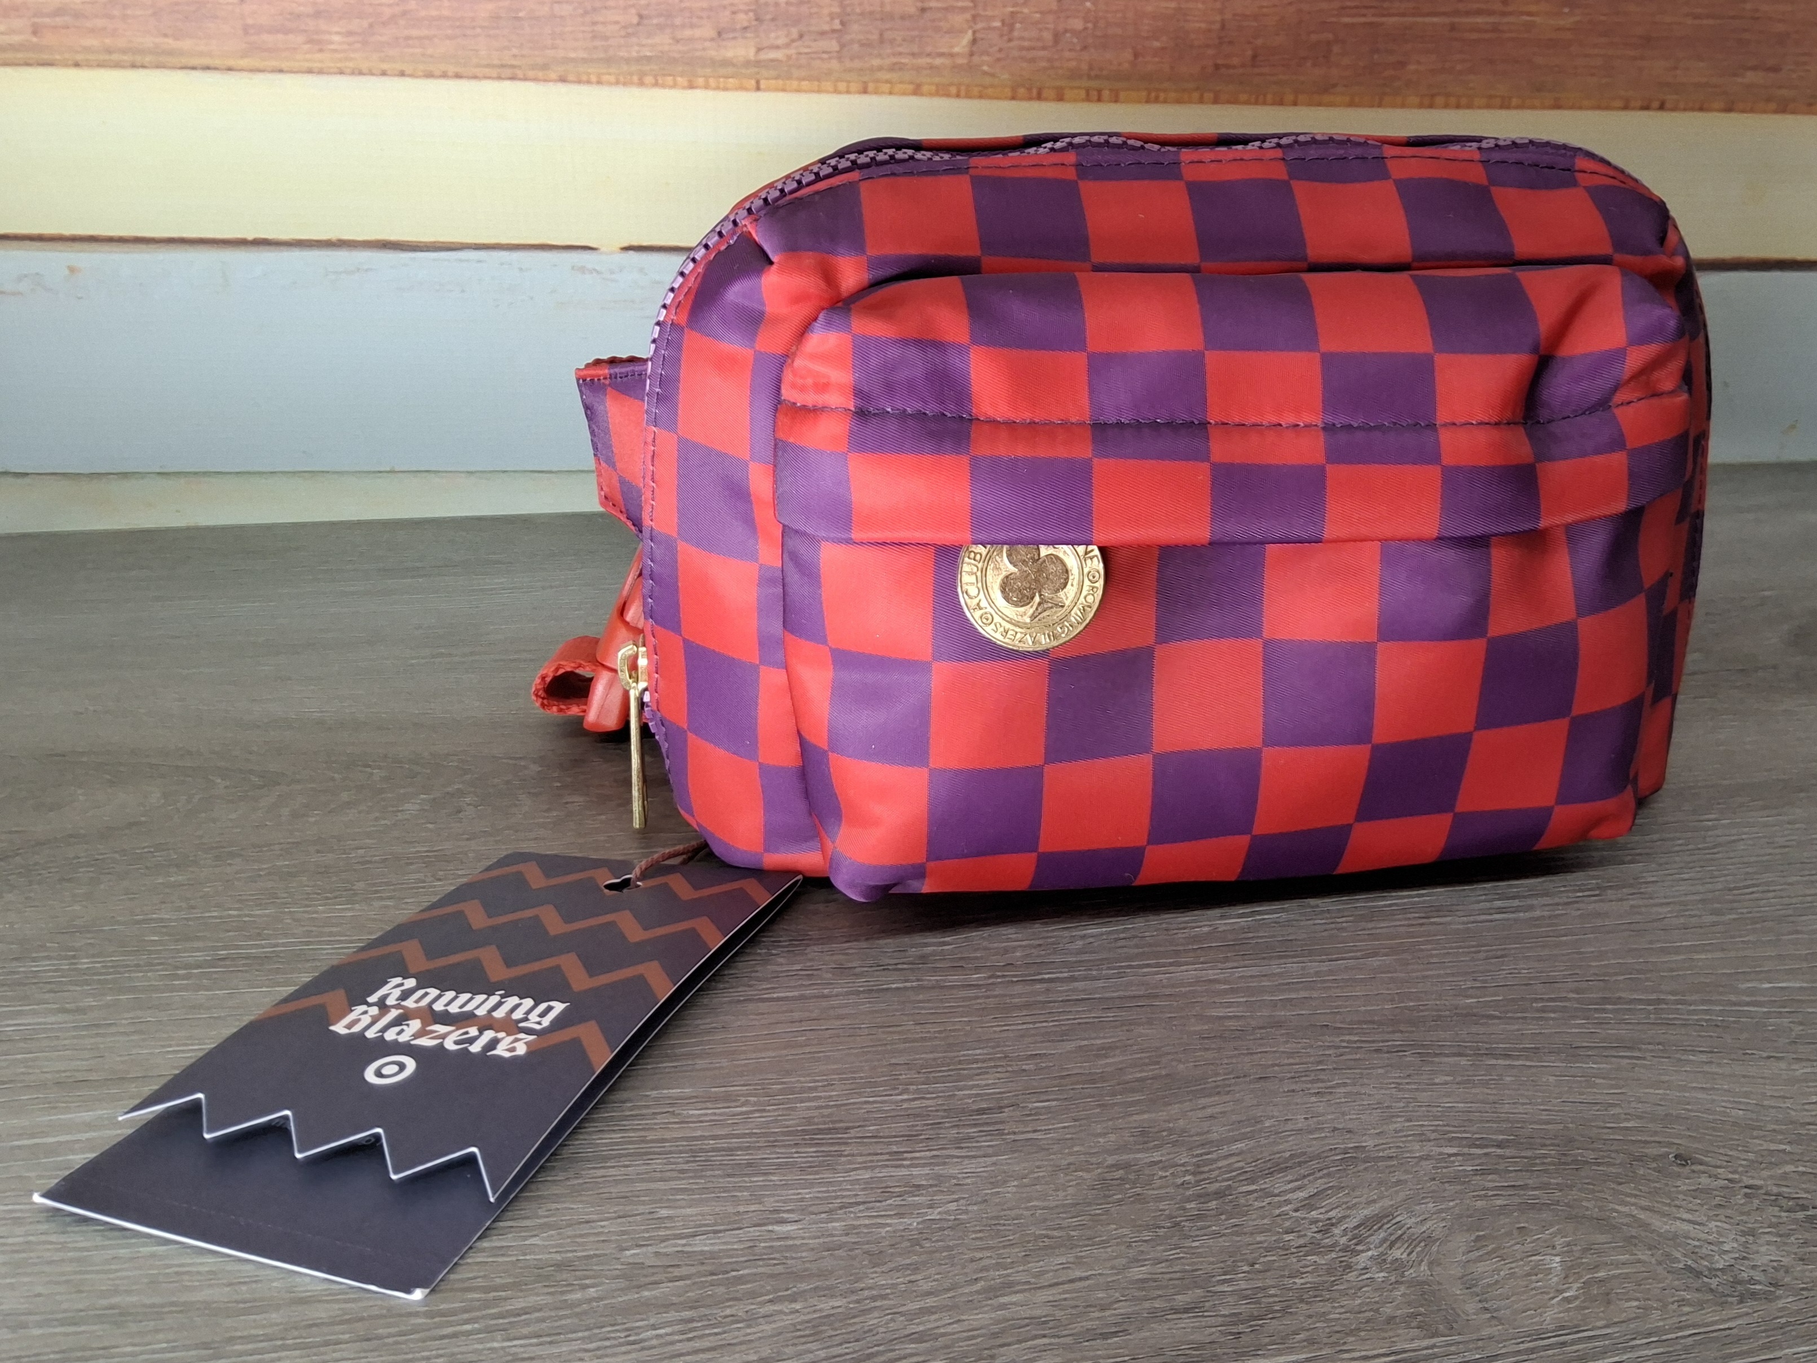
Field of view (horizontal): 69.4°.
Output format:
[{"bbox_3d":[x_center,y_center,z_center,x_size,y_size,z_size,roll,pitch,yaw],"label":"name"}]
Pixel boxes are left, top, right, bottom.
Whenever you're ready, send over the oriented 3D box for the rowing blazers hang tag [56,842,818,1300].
[{"bbox_3d":[-0.069,0.052,0.212,0.064,0.006,0.108,3,20,19],"label":"rowing blazers hang tag"}]

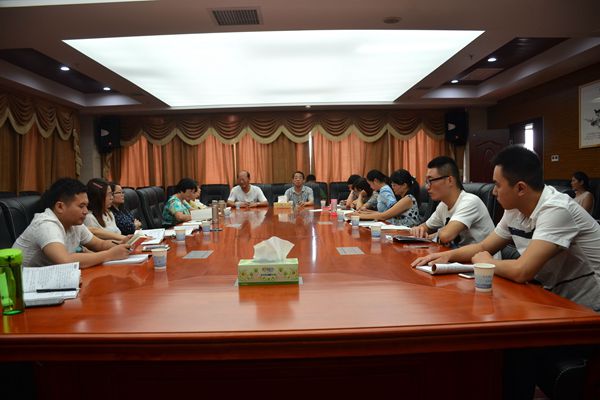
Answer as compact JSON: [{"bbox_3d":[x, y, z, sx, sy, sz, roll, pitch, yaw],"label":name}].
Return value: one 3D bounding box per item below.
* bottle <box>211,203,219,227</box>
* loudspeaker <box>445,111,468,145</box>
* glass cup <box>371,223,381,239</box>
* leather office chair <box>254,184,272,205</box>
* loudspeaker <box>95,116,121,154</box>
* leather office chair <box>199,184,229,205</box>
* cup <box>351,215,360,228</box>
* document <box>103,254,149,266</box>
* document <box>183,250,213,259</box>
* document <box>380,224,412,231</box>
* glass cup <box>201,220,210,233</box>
[{"bbox_3d":[-0.811,0.118,4.320,0.062,0.222,0.062,-1,3,-1],"label":"bottle"},{"bbox_3d":[2.900,-1.337,8.300,0.400,0.640,0.380,-1,8,13],"label":"loudspeaker"},{"bbox_3d":[0.504,0.215,2.978,0.073,0.086,0.073,-1,2,0],"label":"glass cup"},{"bbox_3d":[-0.734,0.326,6.950,0.620,1.090,0.660,-1,3,-1],"label":"leather office chair"},{"bbox_3d":[-3.502,-1.182,8.185,0.410,0.650,0.400,-2,10,-13],"label":"loudspeaker"},{"bbox_3d":[-1.615,0.272,8.600,0.610,1.090,0.660,-1,3,-1],"label":"leather office chair"},{"bbox_3d":[0.456,0.186,3.680,0.074,0.088,0.074,-1,3,0],"label":"cup"},{"bbox_3d":[-0.900,0.302,2.271,0.250,0.018,0.220,-2,2,-13],"label":"document"},{"bbox_3d":[-0.532,0.287,2.376,0.125,0.005,0.235,-1,2,-1],"label":"document"},{"bbox_3d":[0.768,0.220,3.600,0.270,0.012,0.240,-1,3,-1],"label":"document"},{"bbox_3d":[-0.751,0.211,3.568,0.073,0.086,0.073,-1,2,-1],"label":"glass cup"}]

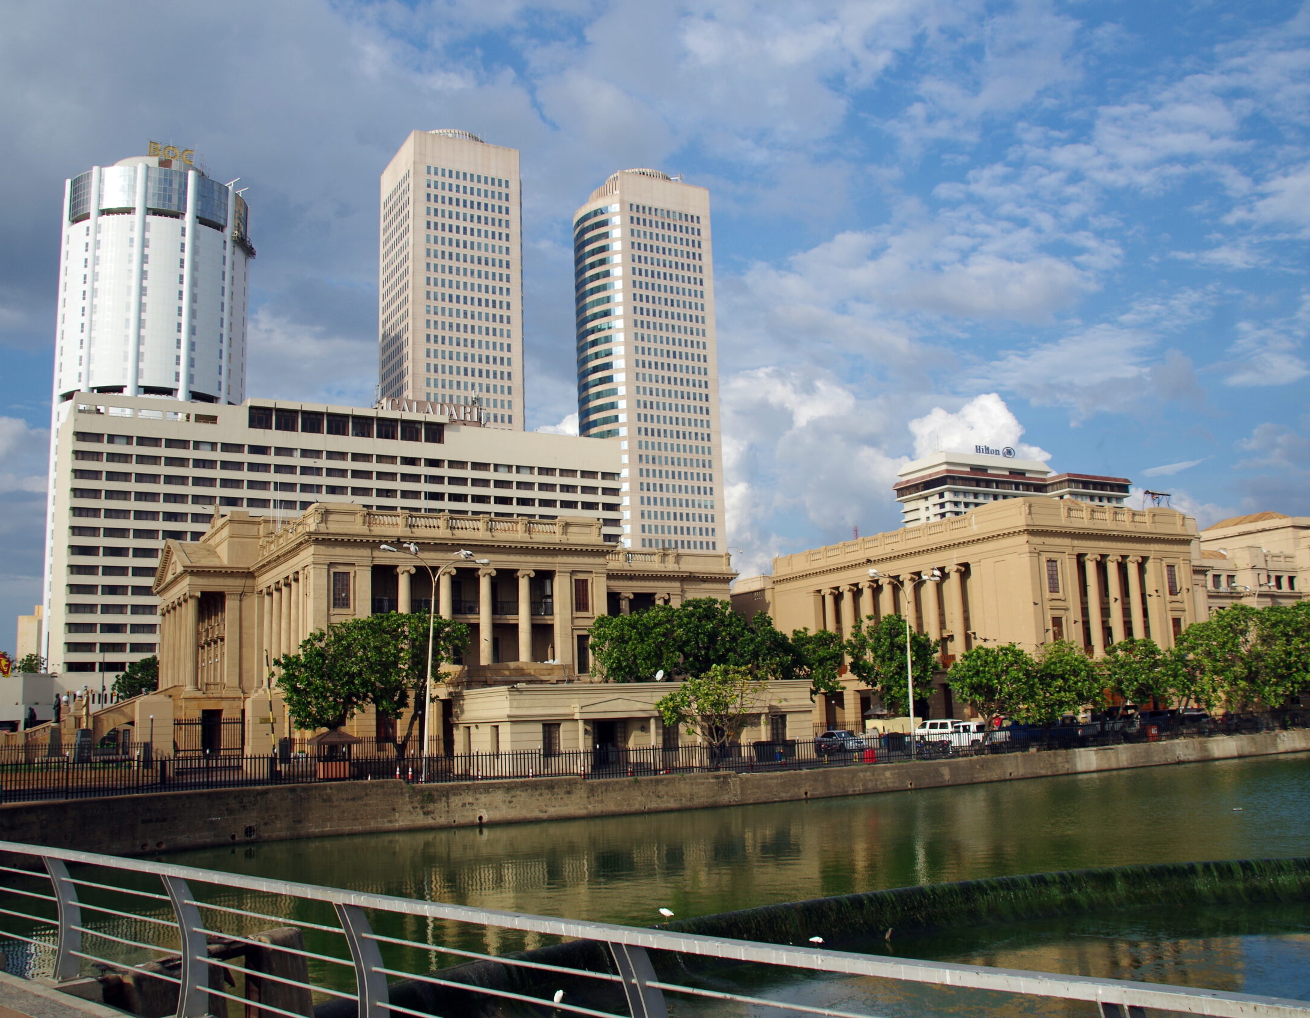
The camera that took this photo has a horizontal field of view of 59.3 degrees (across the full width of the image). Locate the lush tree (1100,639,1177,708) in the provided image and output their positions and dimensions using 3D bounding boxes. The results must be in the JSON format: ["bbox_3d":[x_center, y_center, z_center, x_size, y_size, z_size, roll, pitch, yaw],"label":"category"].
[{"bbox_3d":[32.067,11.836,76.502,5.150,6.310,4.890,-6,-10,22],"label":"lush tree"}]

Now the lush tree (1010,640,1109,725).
[{"bbox_3d":[25.279,11.367,72.091,6.030,6.220,5.730,-5,-10,19],"label":"lush tree"}]

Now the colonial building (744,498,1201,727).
[{"bbox_3d":[32.940,12.900,120.110,23.900,20.000,39.100,4,-11,-29],"label":"colonial building"}]

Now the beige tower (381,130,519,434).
[{"bbox_3d":[-50.030,-21.000,293.910,32.600,153.000,28.700,4,-11,-29],"label":"beige tower"}]

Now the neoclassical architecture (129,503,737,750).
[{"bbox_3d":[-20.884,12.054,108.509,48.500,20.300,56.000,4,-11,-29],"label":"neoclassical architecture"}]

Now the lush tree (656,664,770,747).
[{"bbox_3d":[3.048,10.404,58.280,5.850,5.010,5.260,-2,-10,3],"label":"lush tree"}]

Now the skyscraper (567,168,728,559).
[{"bbox_3d":[-4.710,-18.680,316.320,35.500,153.000,28.600,4,-11,-29],"label":"skyscraper"}]

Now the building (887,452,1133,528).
[{"bbox_3d":[116.330,23.530,364.440,72.000,78.000,32.500,4,-11,-29],"label":"building"}]

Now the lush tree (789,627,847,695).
[{"bbox_3d":[13.090,14.320,93.010,5.300,9.200,5.300,-3,-10,7],"label":"lush tree"}]

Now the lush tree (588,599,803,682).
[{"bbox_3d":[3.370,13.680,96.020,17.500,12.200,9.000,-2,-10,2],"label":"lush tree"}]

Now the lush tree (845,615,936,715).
[{"bbox_3d":[18.110,12.910,87.230,7.200,9.600,7.000,-4,-10,11],"label":"lush tree"}]

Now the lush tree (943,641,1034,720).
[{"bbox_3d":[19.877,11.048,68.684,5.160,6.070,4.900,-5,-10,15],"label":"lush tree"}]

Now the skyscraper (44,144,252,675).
[{"bbox_3d":[-113.390,-16.350,258.310,39.320,136.000,39.320,4,-11,-29],"label":"skyscraper"}]

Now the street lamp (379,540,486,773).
[{"bbox_3d":[-10.306,7.188,53.949,5.200,10.800,0.600,4,-11,-29],"label":"street lamp"}]

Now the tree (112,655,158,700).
[{"bbox_3d":[-58.350,21.694,129.526,6.410,10.190,6.090,2,-11,-24],"label":"tree"}]

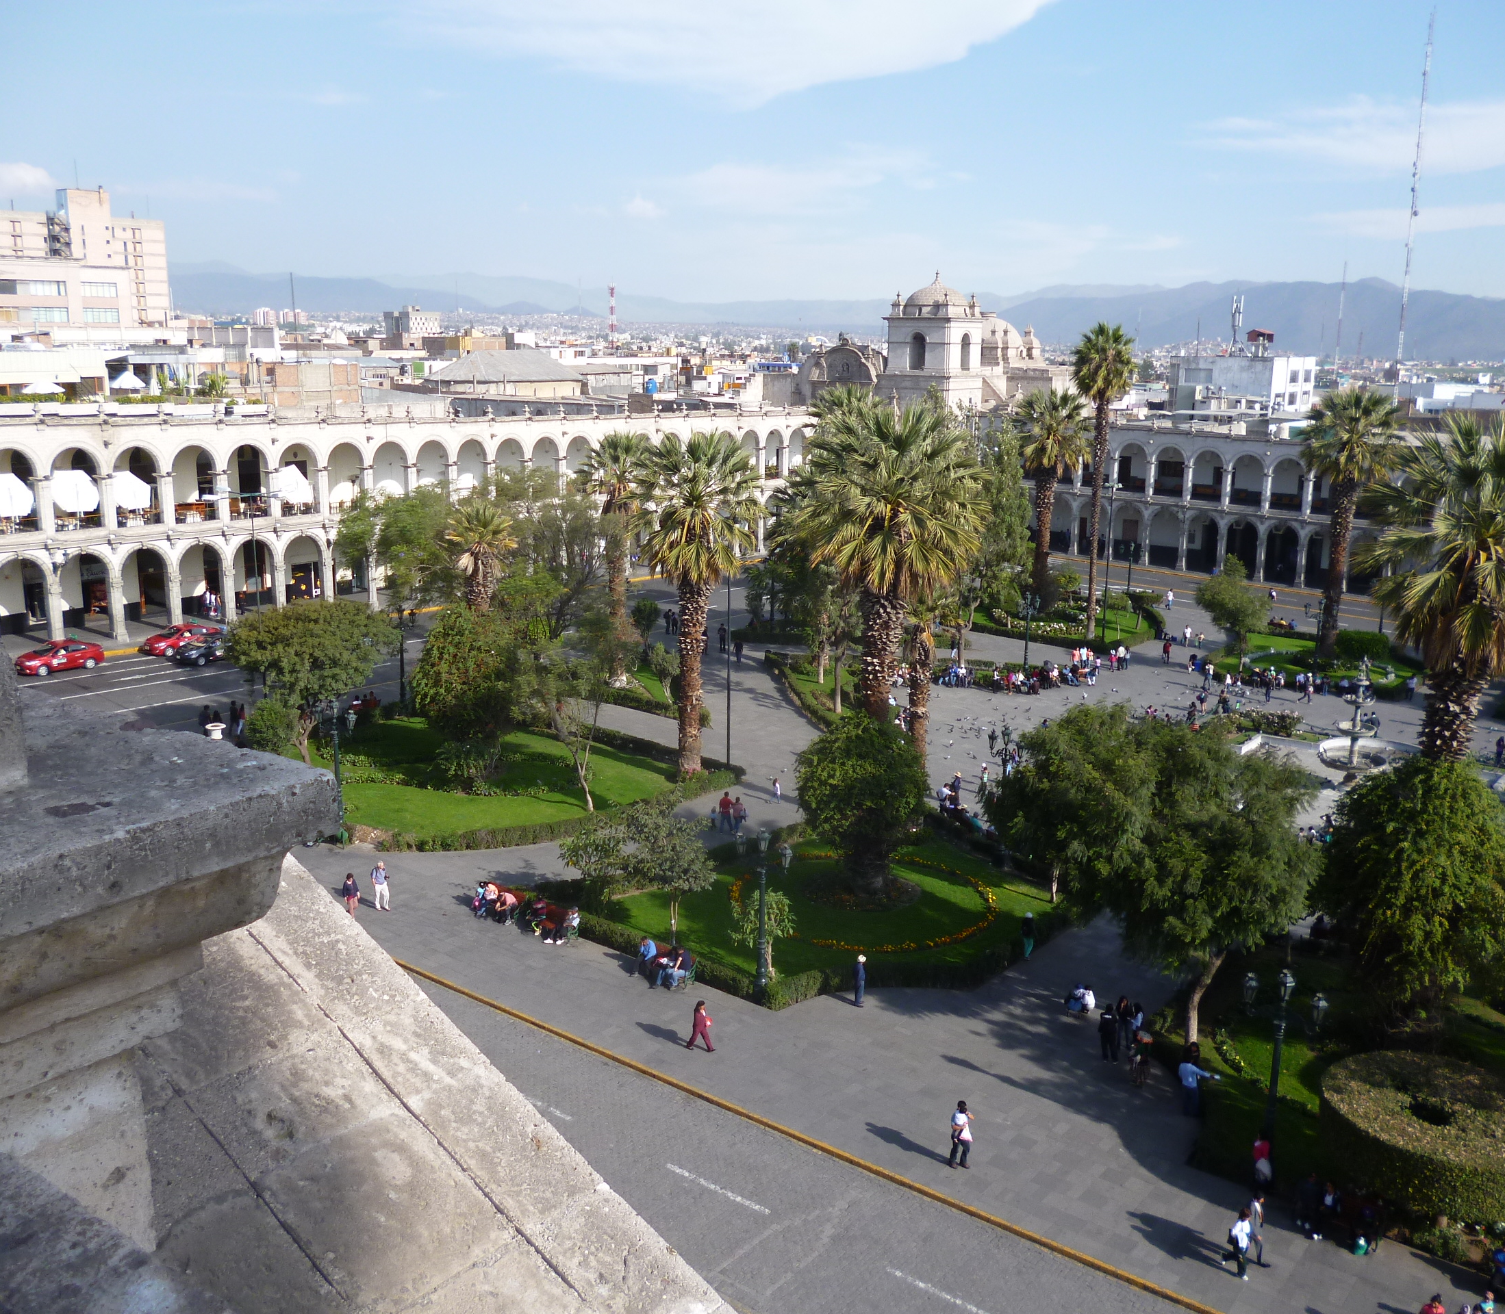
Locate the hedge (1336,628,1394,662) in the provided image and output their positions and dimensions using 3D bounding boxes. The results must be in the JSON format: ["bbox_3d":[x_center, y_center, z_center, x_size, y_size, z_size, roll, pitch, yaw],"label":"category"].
[{"bbox_3d":[43.120,-0.842,99.693,4.160,1.900,3.744,6,13,23],"label":"hedge"}]

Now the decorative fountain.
[{"bbox_3d":[29.196,3.242,68.560,4.142,6.000,4.142,6,13,23],"label":"decorative fountain"}]

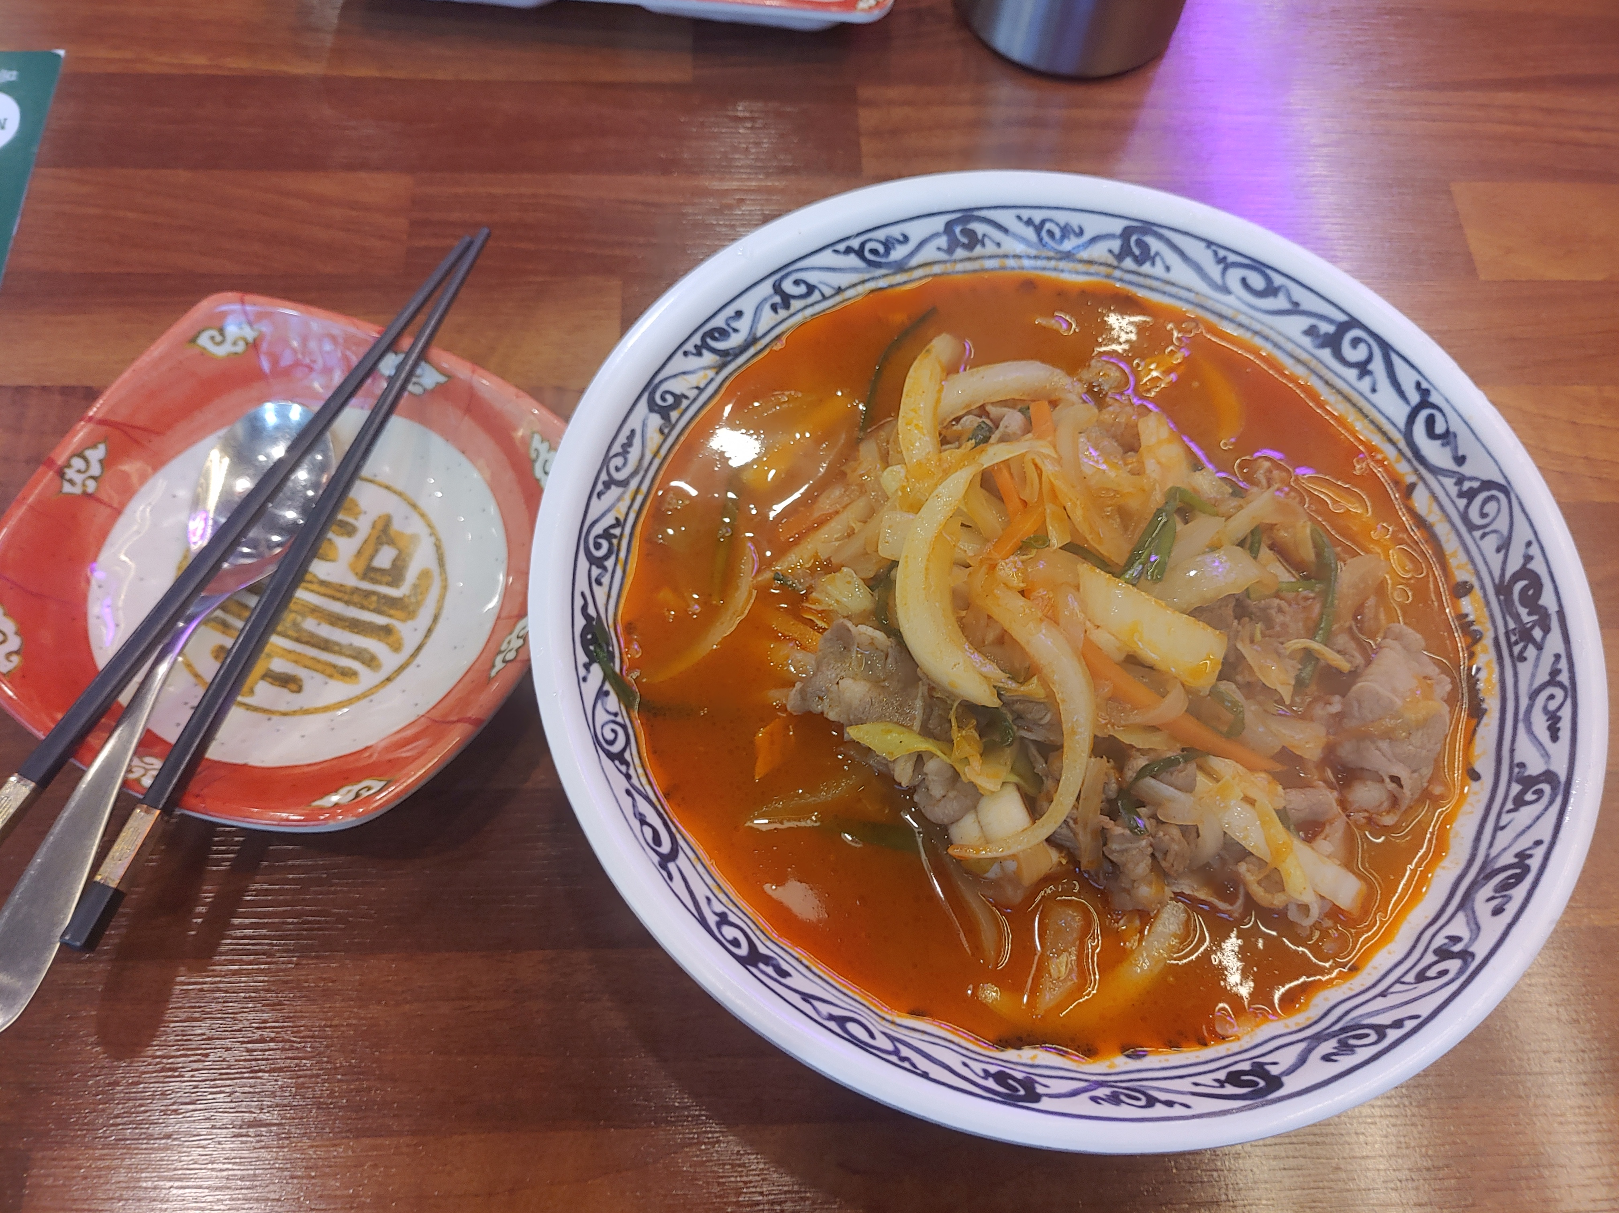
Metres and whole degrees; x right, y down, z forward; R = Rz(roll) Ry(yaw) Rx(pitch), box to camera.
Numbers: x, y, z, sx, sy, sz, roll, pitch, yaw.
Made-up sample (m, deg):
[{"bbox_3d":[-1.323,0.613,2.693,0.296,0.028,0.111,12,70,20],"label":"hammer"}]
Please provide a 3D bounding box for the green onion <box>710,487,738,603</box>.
[{"bbox_3d":[-0.022,-0.015,0.313,0.004,0.004,0.033,6,64,0],"label":"green onion"}]

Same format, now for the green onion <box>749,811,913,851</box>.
[{"bbox_3d":[0.005,0.052,0.281,0.038,0.004,0.006,6,64,0],"label":"green onion"}]

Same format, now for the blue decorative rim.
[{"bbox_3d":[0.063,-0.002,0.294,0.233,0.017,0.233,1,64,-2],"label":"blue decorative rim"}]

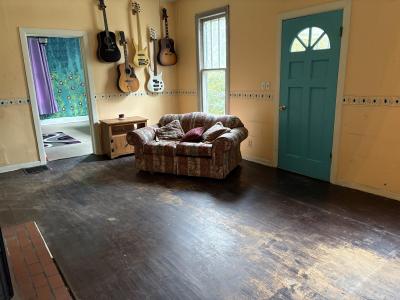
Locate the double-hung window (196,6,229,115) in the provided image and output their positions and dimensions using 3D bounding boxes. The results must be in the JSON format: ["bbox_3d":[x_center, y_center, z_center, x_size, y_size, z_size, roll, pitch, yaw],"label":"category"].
[{"bbox_3d":[0.257,-1.414,5.260,0.120,1.890,0.837,-11,17,-36],"label":"double-hung window"}]

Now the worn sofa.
[{"bbox_3d":[-0.176,-0.123,4.511,1.630,0.810,0.880,4,15,22],"label":"worn sofa"}]

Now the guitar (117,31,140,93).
[{"bbox_3d":[-1.334,-1.563,5.387,0.395,1.046,0.120,-11,17,-36],"label":"guitar"}]

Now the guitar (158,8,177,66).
[{"bbox_3d":[-0.666,-2.154,5.782,0.395,1.046,0.120,-11,17,-36],"label":"guitar"}]

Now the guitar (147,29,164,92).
[{"bbox_3d":[-0.890,-1.689,5.715,0.345,1.174,0.080,-11,17,-36],"label":"guitar"}]

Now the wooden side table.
[{"bbox_3d":[-1.354,-0.226,5.482,0.744,0.615,0.431,-11,16,-35],"label":"wooden side table"}]

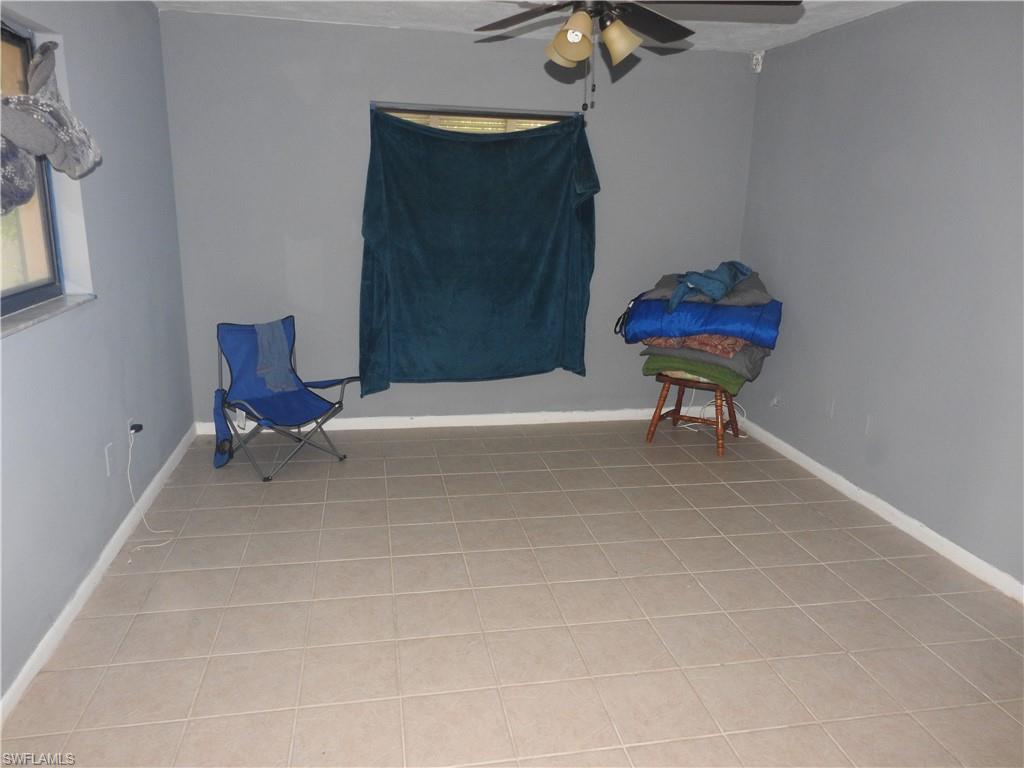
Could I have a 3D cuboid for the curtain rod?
[{"bbox_3d":[-0.195,-1.657,4.301,1.299,0.040,0.060,-1,14,-11],"label":"curtain rod"}]

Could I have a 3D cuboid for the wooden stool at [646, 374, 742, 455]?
[{"bbox_3d":[1.221,0.159,4.645,0.480,0.430,0.480,9,16,28],"label":"wooden stool"}]

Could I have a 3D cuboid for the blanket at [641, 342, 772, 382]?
[{"bbox_3d":[1.231,-0.186,4.560,0.680,0.140,0.500,9,16,28],"label":"blanket"}]

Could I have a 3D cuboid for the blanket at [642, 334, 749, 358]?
[{"bbox_3d":[1.181,-0.277,4.567,0.560,0.100,0.420,9,16,28],"label":"blanket"}]

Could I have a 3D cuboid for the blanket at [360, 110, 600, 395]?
[{"bbox_3d":[-0.199,-0.809,4.500,1.531,1.775,0.090,-1,14,-11],"label":"blanket"}]

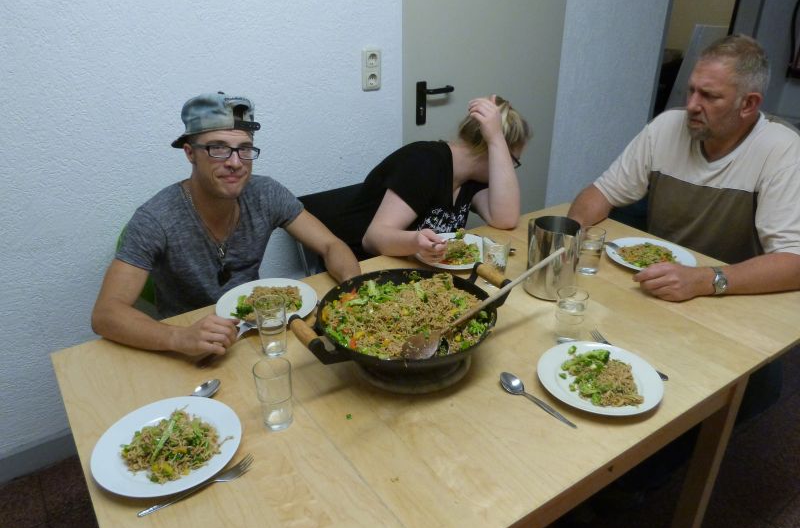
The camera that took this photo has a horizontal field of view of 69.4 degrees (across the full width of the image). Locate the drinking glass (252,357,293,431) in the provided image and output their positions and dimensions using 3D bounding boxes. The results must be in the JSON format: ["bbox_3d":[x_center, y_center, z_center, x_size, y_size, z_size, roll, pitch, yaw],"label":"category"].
[{"bbox_3d":[-0.224,0.236,1.041,0.064,0.122,0.064,0,26,0],"label":"drinking glass"}]

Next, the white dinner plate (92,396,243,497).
[{"bbox_3d":[-0.402,0.317,1.012,0.248,0.024,0.248,0,25,0],"label":"white dinner plate"}]

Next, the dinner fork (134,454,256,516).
[{"bbox_3d":[-0.326,0.356,0.938,0.193,0.018,0.026,-19,31,-35],"label":"dinner fork"}]

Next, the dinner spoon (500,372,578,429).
[{"bbox_3d":[0.268,0.263,1.131,0.042,0.020,0.195,-18,31,-33],"label":"dinner spoon"}]

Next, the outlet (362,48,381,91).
[{"bbox_3d":[-0.106,-0.726,2.160,0.081,0.151,0.016,-17,30,-31],"label":"outlet"}]

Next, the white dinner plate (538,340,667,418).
[{"bbox_3d":[0.407,0.235,1.185,0.248,0.024,0.248,0,25,0],"label":"white dinner plate"}]

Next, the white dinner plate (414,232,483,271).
[{"bbox_3d":[0.160,-0.030,1.702,0.242,0.024,0.242,0,26,0],"label":"white dinner plate"}]

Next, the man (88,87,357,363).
[{"bbox_3d":[-0.452,0.196,1.542,0.640,1.240,0.700,-17,30,-31],"label":"man"}]

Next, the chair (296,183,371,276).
[{"bbox_3d":[-0.019,0.174,2.068,0.500,0.820,0.560,-17,30,-31],"label":"chair"}]

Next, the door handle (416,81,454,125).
[{"bbox_3d":[0.143,-0.640,2.311,0.145,0.171,0.065,-17,30,-31],"label":"door handle"}]

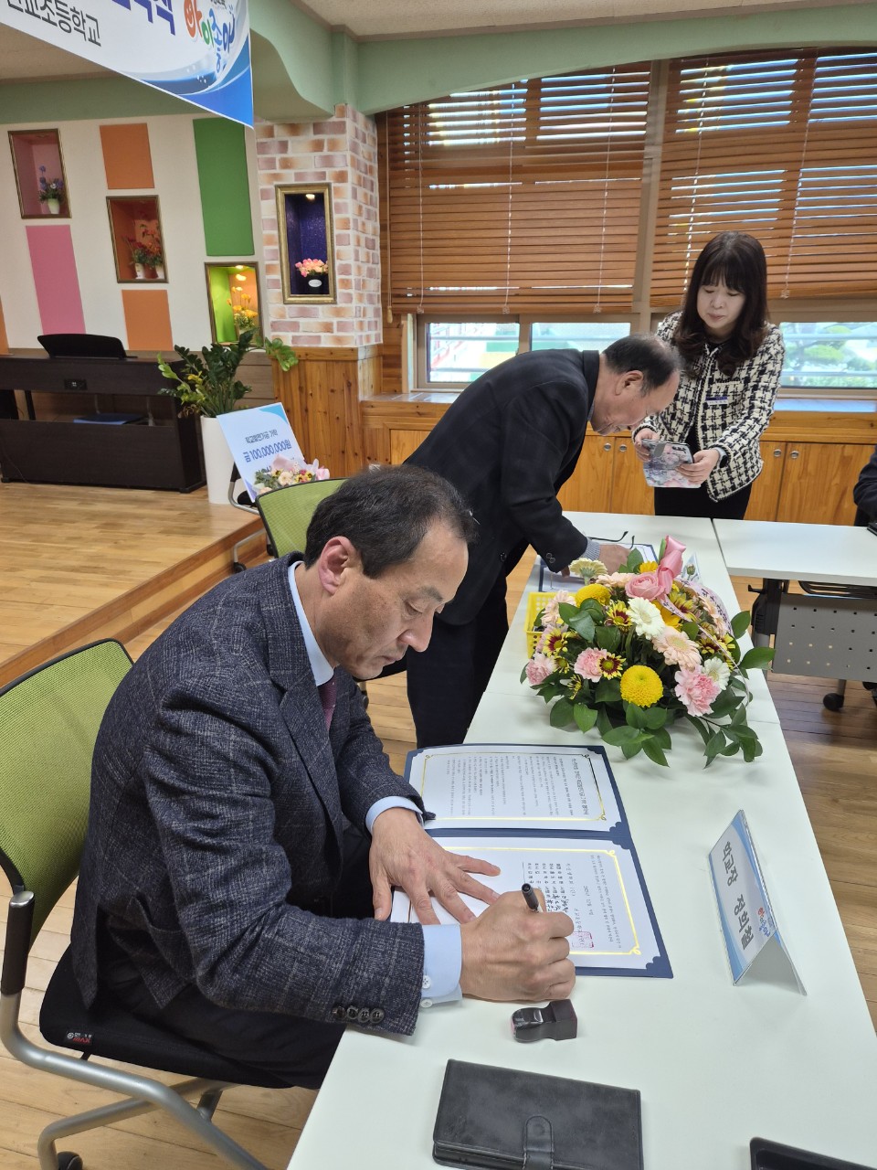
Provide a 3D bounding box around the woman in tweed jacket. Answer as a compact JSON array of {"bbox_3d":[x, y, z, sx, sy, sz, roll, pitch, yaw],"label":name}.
[{"bbox_3d":[0.864,-0.292,2.552,0.450,1.590,0.450,14,24,33],"label":"woman in tweed jacket"}]

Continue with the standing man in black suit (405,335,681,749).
[{"bbox_3d":[0.227,-0.001,2.158,0.750,1.320,0.520,5,21,13],"label":"standing man in black suit"}]

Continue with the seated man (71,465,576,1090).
[{"bbox_3d":[-0.142,0.437,1.088,0.720,1.240,0.620,5,21,13],"label":"seated man"}]

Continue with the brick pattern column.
[{"bbox_3d":[-0.747,-2.249,5.022,0.590,1.340,0.550,4,21,11],"label":"brick pattern column"}]

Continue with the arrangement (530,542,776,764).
[{"bbox_3d":[0.351,0.074,1.307,0.400,0.305,0.400,5,21,13],"label":"arrangement"}]

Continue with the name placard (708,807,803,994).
[{"bbox_3d":[0.364,0.350,0.888,0.071,0.078,0.207,4,21,10],"label":"name placard"}]

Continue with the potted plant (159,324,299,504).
[{"bbox_3d":[-1.273,-1.036,4.770,0.900,1.060,0.800,4,21,11],"label":"potted plant"}]

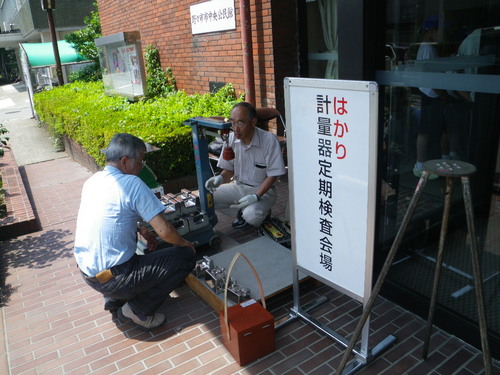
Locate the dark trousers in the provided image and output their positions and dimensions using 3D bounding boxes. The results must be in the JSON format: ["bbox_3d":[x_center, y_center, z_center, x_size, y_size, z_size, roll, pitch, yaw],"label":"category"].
[{"bbox_3d":[-0.613,0.470,2.299,0.600,0.410,0.420,-8,20,-11],"label":"dark trousers"}]

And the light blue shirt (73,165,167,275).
[{"bbox_3d":[-0.724,0.179,2.227,0.380,0.560,0.470,4,15,-25],"label":"light blue shirt"}]

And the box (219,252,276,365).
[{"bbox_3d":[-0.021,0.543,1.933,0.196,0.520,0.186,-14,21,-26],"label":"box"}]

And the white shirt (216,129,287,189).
[{"bbox_3d":[0.043,-0.234,3.278,0.520,0.500,0.320,5,33,24],"label":"white shirt"}]

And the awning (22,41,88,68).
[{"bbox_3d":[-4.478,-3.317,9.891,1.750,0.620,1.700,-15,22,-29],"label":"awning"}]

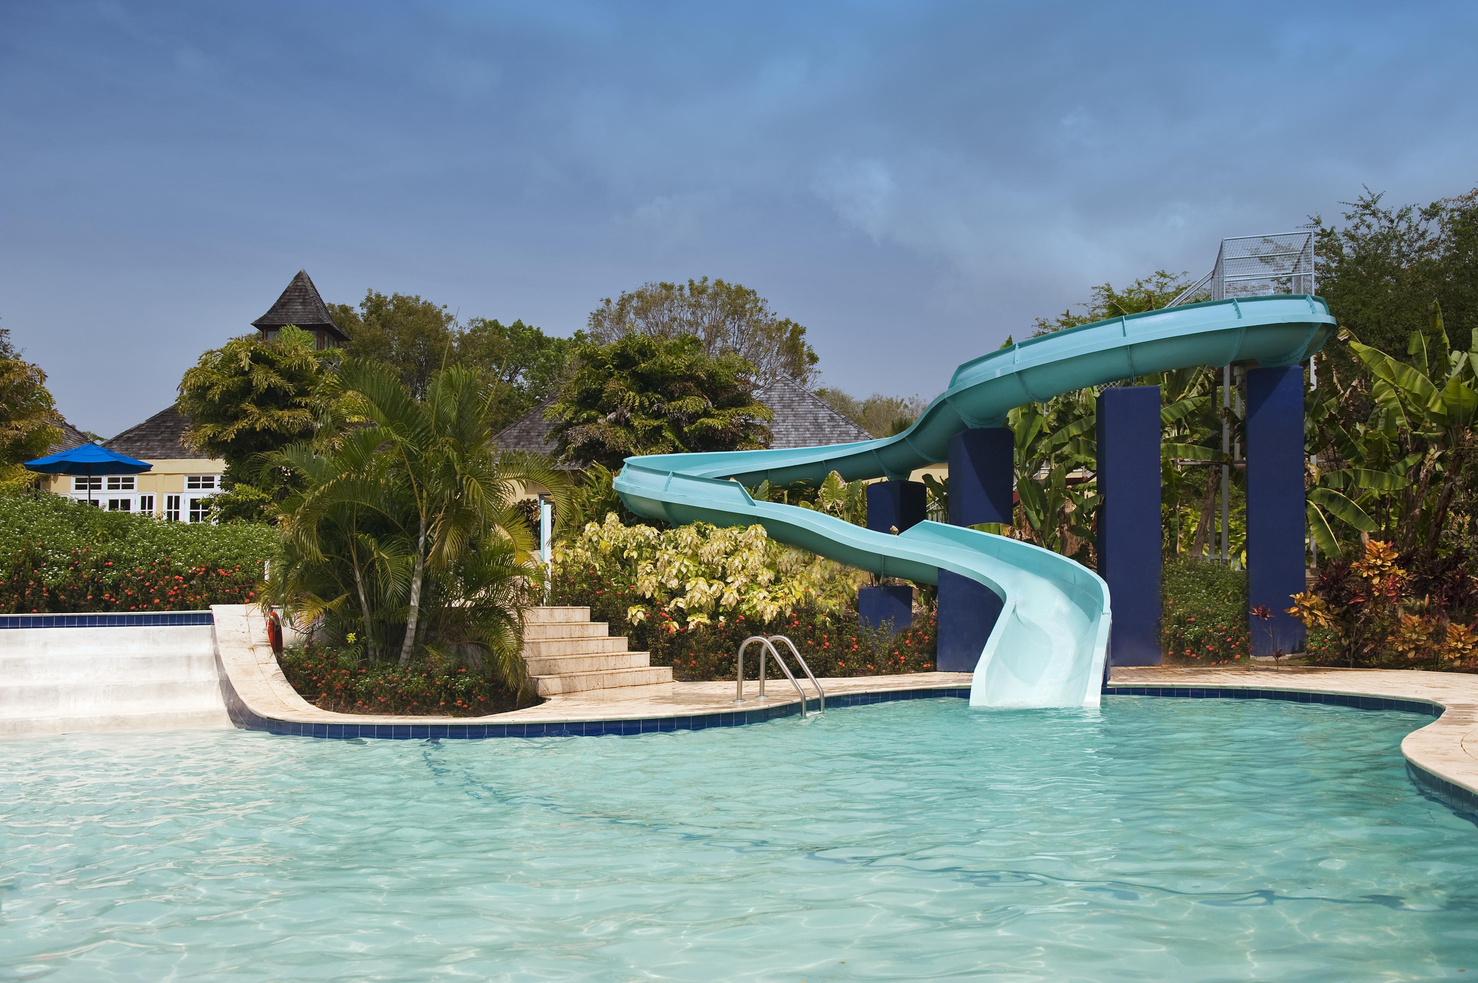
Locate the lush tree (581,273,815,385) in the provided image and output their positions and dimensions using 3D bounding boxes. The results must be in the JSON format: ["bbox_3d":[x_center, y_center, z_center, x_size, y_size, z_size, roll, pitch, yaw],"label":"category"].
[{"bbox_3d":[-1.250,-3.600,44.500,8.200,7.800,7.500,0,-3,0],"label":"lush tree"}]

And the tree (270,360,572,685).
[{"bbox_3d":[-2.970,0.280,11.900,2.800,3.050,2.700,0,-3,0],"label":"tree"}]

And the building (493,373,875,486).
[{"bbox_3d":[-1.450,-0.600,33.000,10.300,4.900,8.000,0,-3,0],"label":"building"}]

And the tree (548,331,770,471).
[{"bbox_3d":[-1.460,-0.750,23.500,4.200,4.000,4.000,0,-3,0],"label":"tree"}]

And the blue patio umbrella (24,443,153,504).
[{"bbox_3d":[-12.750,0.250,25.000,2.600,2.400,2.600,0,-3,0],"label":"blue patio umbrella"}]

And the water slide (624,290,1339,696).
[{"bbox_3d":[3.600,-0.350,15.900,10.600,5.300,7.400,0,-3,5],"label":"water slide"}]

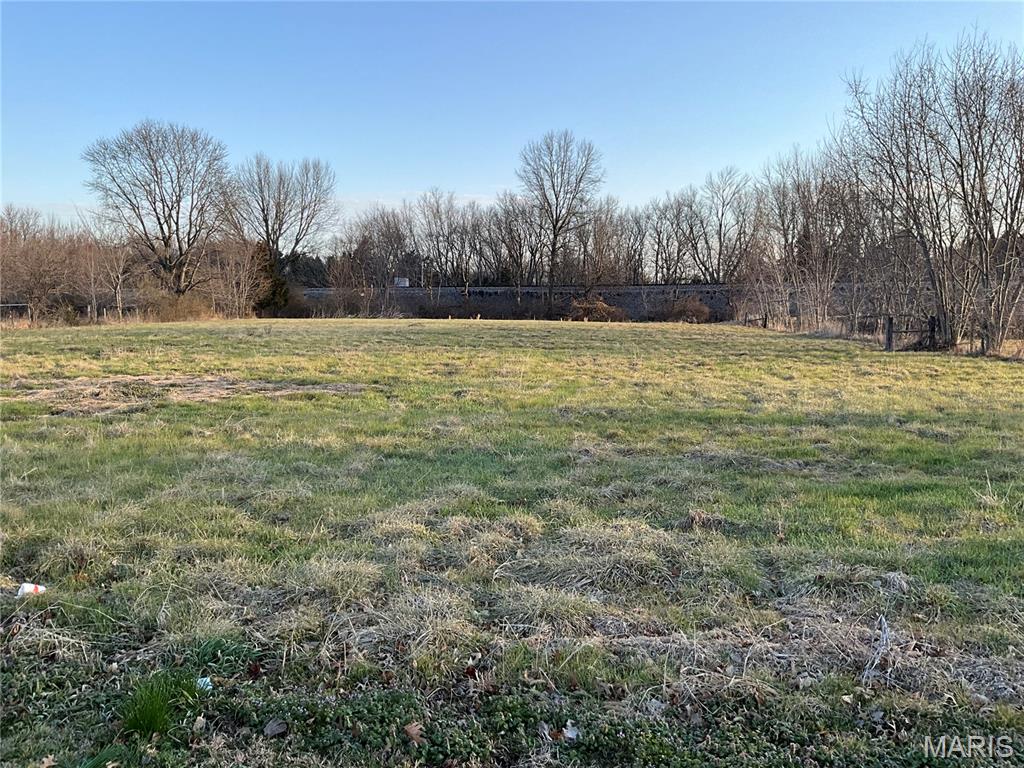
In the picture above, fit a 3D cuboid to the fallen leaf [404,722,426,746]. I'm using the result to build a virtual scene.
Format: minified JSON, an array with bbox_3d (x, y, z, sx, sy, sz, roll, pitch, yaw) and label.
[{"bbox_3d":[-0.330,1.202,2.952,0.095,0.022,0.075,16,26,37],"label":"fallen leaf"}]

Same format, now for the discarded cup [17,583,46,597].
[{"bbox_3d":[-2.440,1.052,4.352,0.132,0.085,0.085,6,7,14],"label":"discarded cup"}]

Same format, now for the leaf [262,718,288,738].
[{"bbox_3d":[-0.823,1.199,2.986,0.085,0.024,0.068,-12,24,-30],"label":"leaf"}]

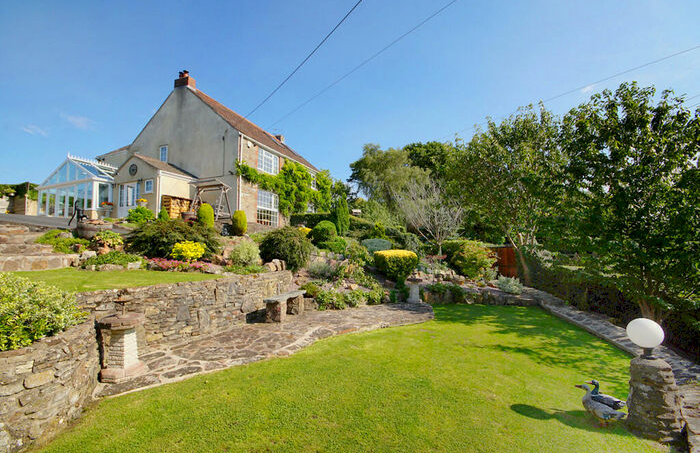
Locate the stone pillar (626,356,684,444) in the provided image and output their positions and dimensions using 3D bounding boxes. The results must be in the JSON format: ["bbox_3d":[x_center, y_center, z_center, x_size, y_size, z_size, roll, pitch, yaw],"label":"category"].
[{"bbox_3d":[2.713,1.500,2.616,0.320,0.610,0.270,1,-5,-19],"label":"stone pillar"}]

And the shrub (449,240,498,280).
[{"bbox_3d":[4.032,1.086,9.600,1.420,1.250,1.300,1,-1,-6],"label":"shrub"}]

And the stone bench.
[{"bbox_3d":[-1.436,1.811,6.650,0.380,0.470,1.280,-2,-4,14],"label":"stone bench"}]

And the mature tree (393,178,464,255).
[{"bbox_3d":[3.014,-0.307,11.200,2.700,3.100,2.600,1,-1,-6],"label":"mature tree"}]

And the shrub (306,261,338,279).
[{"bbox_3d":[-0.850,1.312,8.700,0.880,0.540,0.750,-1,-4,0],"label":"shrub"}]

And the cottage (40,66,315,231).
[{"bbox_3d":[-10.600,-4.400,21.800,11.600,9.600,13.800,0,-1,19],"label":"cottage"}]

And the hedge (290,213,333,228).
[{"bbox_3d":[-2.138,-0.278,16.200,2.600,0.950,0.900,-1,-5,14],"label":"hedge"}]

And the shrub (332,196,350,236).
[{"bbox_3d":[-0.396,-0.582,14.000,0.791,2.029,0.791,0,-5,0],"label":"shrub"}]

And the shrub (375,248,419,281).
[{"bbox_3d":[1.419,1.232,9.100,1.300,1.030,1.120,-1,-4,0],"label":"shrub"}]

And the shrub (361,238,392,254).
[{"bbox_3d":[0.963,0.727,10.600,1.120,0.680,1.000,1,-1,-3],"label":"shrub"}]

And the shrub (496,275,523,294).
[{"bbox_3d":[4.854,1.757,8.850,0.706,0.563,0.706,0,-5,0],"label":"shrub"}]

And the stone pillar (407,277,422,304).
[{"bbox_3d":[1.658,1.646,7.500,0.400,0.650,0.400,1,-1,-6],"label":"stone pillar"}]

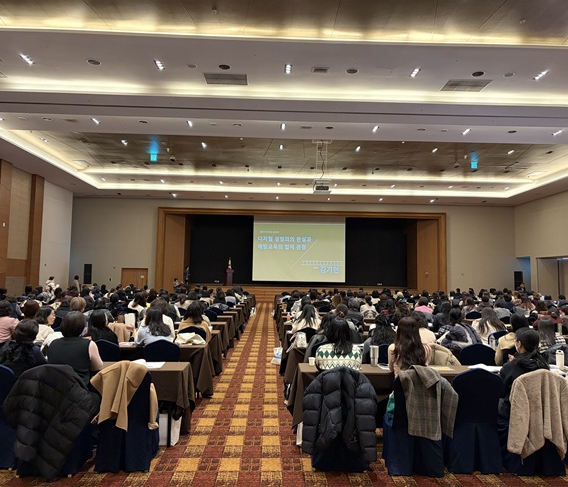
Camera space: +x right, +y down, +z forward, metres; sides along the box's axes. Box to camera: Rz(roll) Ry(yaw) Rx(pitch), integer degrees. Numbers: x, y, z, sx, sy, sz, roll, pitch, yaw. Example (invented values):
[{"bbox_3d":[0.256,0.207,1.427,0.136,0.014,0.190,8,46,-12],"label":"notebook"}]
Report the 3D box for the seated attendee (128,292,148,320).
[{"bbox_3d":[-3.146,1.699,10.524,0.480,1.270,0.720,1,-4,-1],"label":"seated attendee"}]

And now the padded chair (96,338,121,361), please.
[{"bbox_3d":[-2.070,1.560,5.729,0.460,0.900,0.570,1,-4,-1],"label":"padded chair"}]

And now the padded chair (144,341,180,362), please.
[{"bbox_3d":[-1.403,1.582,5.846,0.460,0.900,0.570,1,-4,-1],"label":"padded chair"}]

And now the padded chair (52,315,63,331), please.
[{"bbox_3d":[-4.103,1.770,8.918,0.450,0.900,0.560,1,-4,-1],"label":"padded chair"}]

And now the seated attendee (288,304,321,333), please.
[{"bbox_3d":[0.338,1.597,7.806,0.500,1.230,0.750,1,-4,-1],"label":"seated attendee"}]

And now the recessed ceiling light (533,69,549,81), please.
[{"bbox_3d":[7.160,-4.707,13.572,0.160,0.120,0.580,1,-4,-1],"label":"recessed ceiling light"}]

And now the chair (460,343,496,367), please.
[{"bbox_3d":[2.284,1.662,5.998,0.450,0.900,0.560,1,-4,-1],"label":"chair"}]

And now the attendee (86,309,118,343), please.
[{"bbox_3d":[-2.254,1.438,6.094,0.500,1.220,0.780,1,-4,4],"label":"attendee"}]

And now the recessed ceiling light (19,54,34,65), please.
[{"bbox_3d":[-6.831,-4.891,12.971,0.200,0.080,0.540,1,-4,-1],"label":"recessed ceiling light"}]

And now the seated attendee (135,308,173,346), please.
[{"bbox_3d":[-1.584,1.420,6.013,0.480,1.240,0.740,1,-4,-1],"label":"seated attendee"}]

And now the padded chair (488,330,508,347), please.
[{"bbox_3d":[3.350,1.804,7.682,0.450,0.900,0.560,1,-4,-1],"label":"padded chair"}]

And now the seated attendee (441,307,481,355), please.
[{"bbox_3d":[2.764,1.652,7.797,0.540,1.220,0.780,2,-4,-6],"label":"seated attendee"}]

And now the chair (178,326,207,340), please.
[{"bbox_3d":[-1.404,1.713,7.521,0.460,0.910,0.570,1,-4,-1],"label":"chair"}]

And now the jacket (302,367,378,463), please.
[{"bbox_3d":[0.448,1.395,4.013,0.610,0.750,0.320,1,-4,-1],"label":"jacket"}]

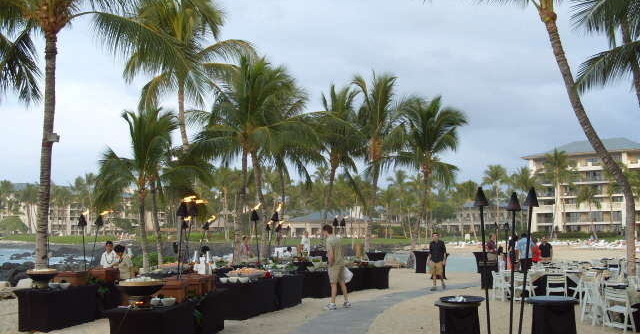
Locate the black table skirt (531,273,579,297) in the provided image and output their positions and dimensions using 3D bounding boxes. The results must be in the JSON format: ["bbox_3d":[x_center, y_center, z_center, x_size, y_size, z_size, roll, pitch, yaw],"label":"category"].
[{"bbox_3d":[6.163,3.101,16.866,1.550,0.730,1.550,0,-6,0],"label":"black table skirt"}]

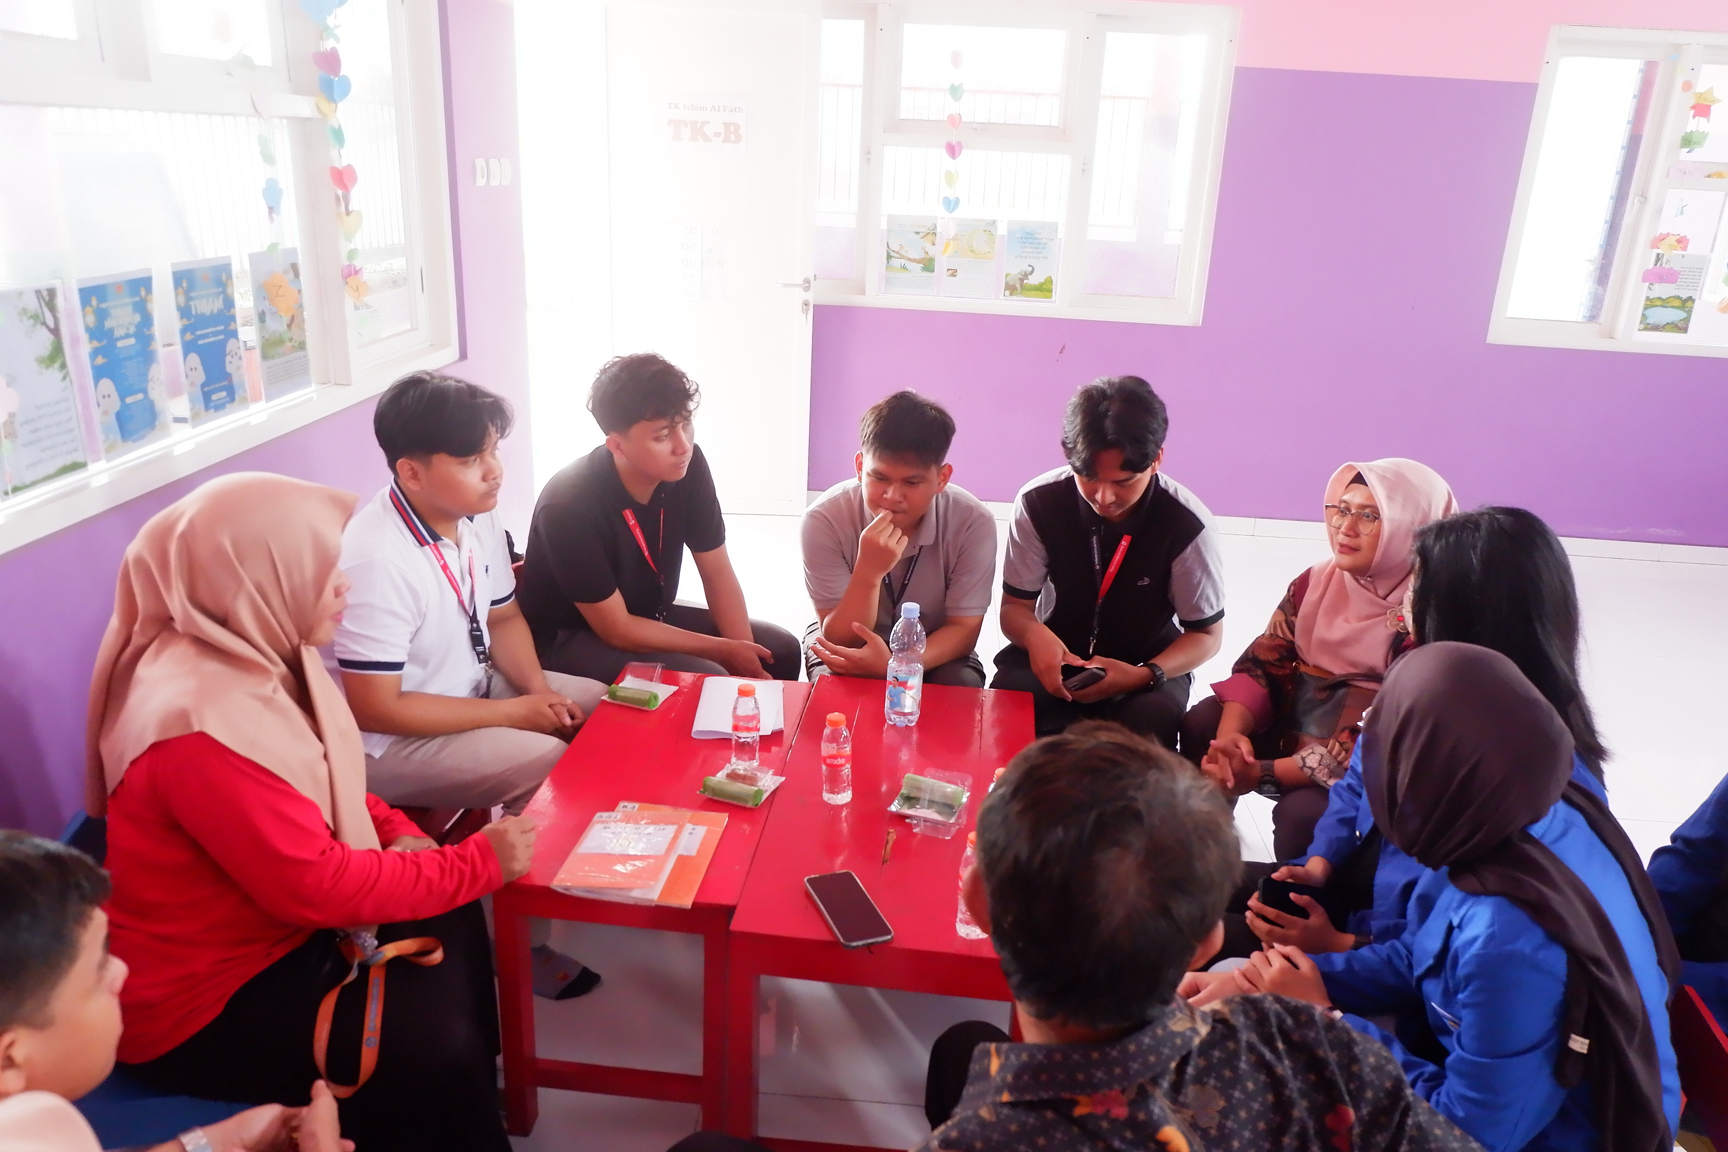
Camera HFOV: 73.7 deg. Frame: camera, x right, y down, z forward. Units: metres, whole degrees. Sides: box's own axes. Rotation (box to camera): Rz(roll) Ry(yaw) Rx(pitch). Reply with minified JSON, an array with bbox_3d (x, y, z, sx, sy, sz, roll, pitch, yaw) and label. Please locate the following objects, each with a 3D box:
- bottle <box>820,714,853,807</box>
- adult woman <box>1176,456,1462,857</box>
[{"bbox_3d":[-0.040,0.296,1.879,0.051,0.151,0.051,4,20,3],"label":"bottle"},{"bbox_3d":[0.939,0.279,2.308,0.680,1.060,0.540,-8,23,-27],"label":"adult woman"}]

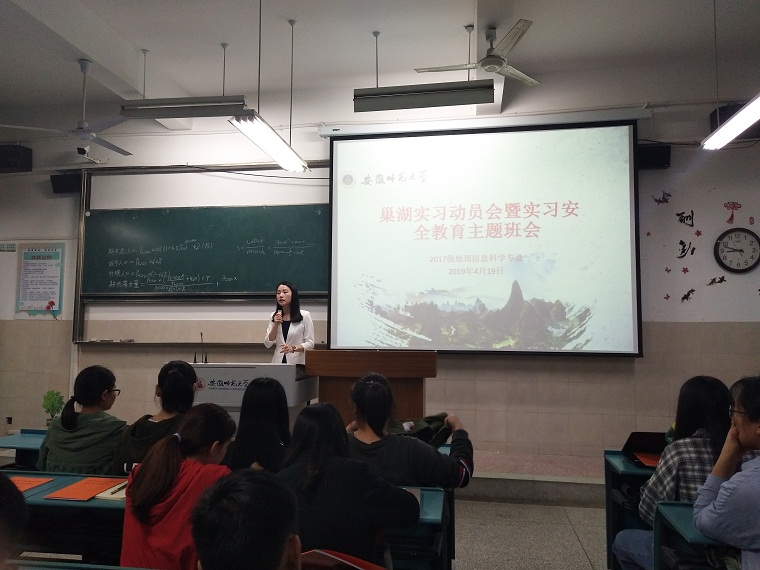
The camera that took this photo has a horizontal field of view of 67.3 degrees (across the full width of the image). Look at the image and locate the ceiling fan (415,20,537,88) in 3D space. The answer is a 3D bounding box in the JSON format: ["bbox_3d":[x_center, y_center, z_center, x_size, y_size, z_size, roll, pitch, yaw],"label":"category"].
[{"bbox_3d":[0.740,-1.761,4.212,1.100,0.340,1.100,0,-5,9],"label":"ceiling fan"}]

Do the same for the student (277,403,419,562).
[{"bbox_3d":[-0.152,0.974,1.853,0.520,1.126,0.720,0,-5,9],"label":"student"}]

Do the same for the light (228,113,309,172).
[{"bbox_3d":[-0.823,-1.120,4.448,0.240,0.100,1.240,0,-5,9],"label":"light"}]

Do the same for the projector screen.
[{"bbox_3d":[0.984,-0.452,5.750,3.060,2.270,0.080,0,-5,9],"label":"projector screen"}]

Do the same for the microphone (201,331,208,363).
[{"bbox_3d":[-1.636,0.574,5.260,0.040,0.290,0.080,0,-5,9],"label":"microphone"}]

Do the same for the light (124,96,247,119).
[{"bbox_3d":[-1.881,-1.691,5.498,1.240,0.200,0.200,0,-5,9],"label":"light"}]

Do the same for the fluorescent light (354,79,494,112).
[{"bbox_3d":[0.384,-1.675,5.119,1.240,0.210,0.190,0,-5,9],"label":"fluorescent light"}]

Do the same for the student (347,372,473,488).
[{"bbox_3d":[0.094,1.025,2.724,0.680,1.176,0.750,0,-5,9],"label":"student"}]

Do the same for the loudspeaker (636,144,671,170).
[{"bbox_3d":[2.579,-1.246,5.529,0.390,0.240,0.220,0,5,9],"label":"loudspeaker"}]

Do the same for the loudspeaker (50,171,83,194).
[{"bbox_3d":[-3.532,-1.178,6.543,0.390,0.240,0.220,0,5,9],"label":"loudspeaker"}]

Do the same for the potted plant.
[{"bbox_3d":[-3.590,1.363,6.280,0.240,0.400,0.220,0,-5,9],"label":"potted plant"}]

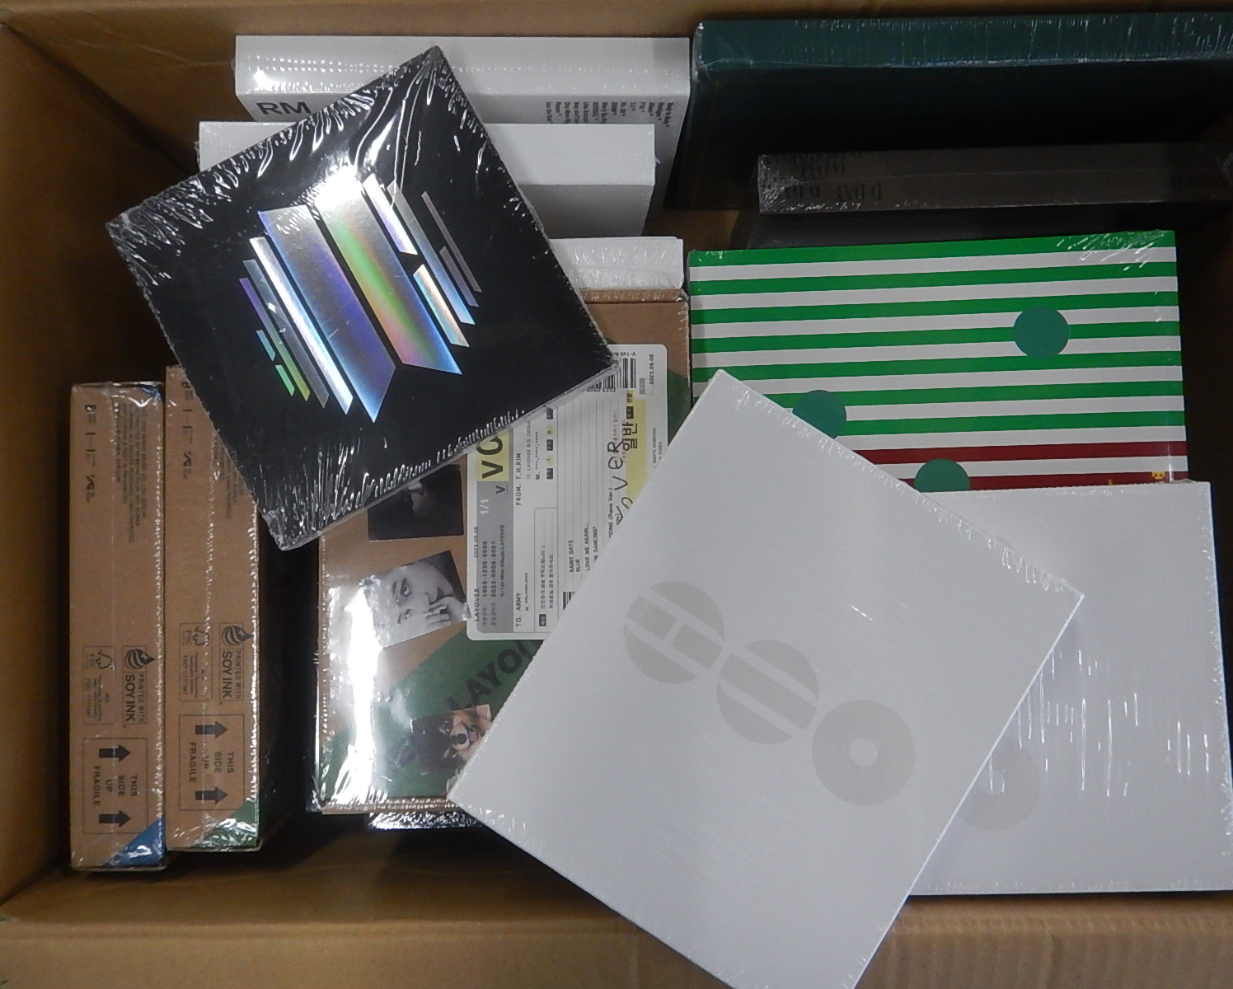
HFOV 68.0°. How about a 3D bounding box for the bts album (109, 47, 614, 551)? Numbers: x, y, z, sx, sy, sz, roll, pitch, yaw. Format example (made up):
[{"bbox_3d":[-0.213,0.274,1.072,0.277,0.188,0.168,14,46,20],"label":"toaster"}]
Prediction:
[{"bbox_3d":[-0.099,-0.076,0.363,0.142,0.022,0.142,-29,89,0],"label":"bts album"}]

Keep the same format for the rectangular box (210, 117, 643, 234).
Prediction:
[{"bbox_3d":[-0.086,-0.146,0.477,0.200,0.153,0.028,0,88,-2],"label":"rectangular box"}]

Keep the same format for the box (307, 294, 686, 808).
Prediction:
[{"bbox_3d":[-0.046,0.024,0.399,0.153,0.041,0.216,-1,89,-1],"label":"box"}]

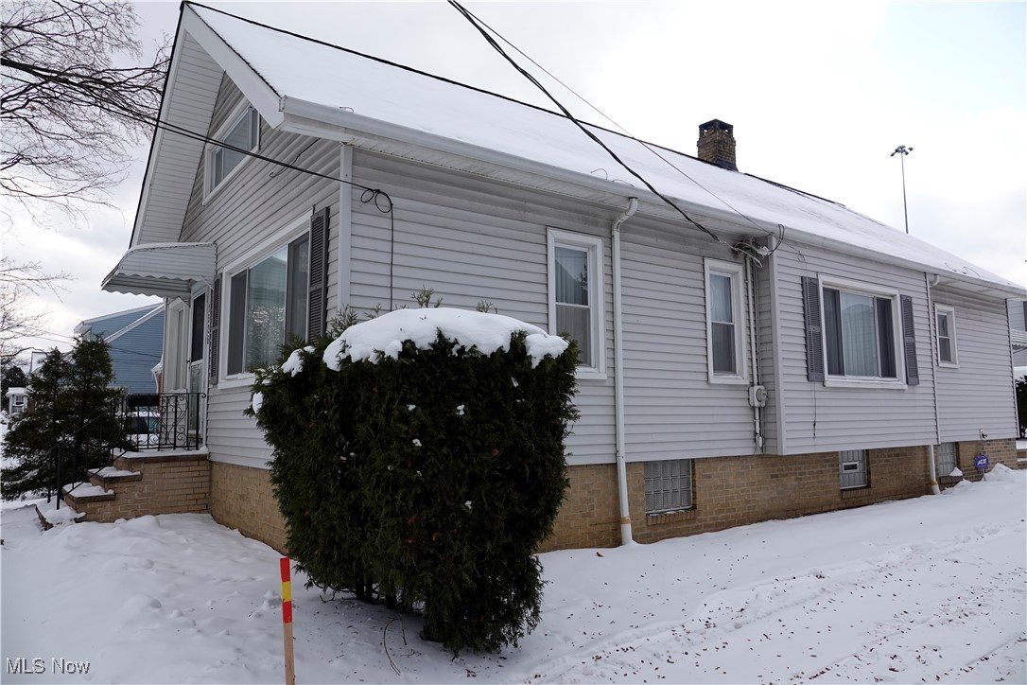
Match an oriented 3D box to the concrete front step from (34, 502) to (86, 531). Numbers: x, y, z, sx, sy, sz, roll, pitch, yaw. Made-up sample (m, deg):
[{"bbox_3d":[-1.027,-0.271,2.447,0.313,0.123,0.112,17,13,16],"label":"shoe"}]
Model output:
[{"bbox_3d":[-5.461,2.115,8.245,0.380,0.150,1.700,4,-8,-37],"label":"concrete front step"}]

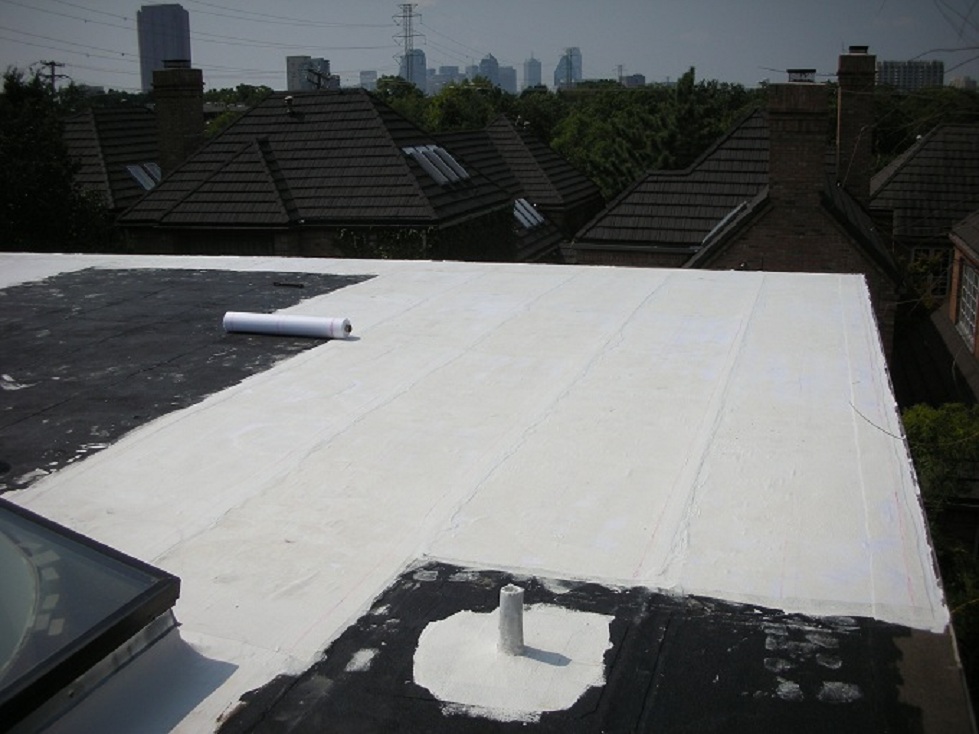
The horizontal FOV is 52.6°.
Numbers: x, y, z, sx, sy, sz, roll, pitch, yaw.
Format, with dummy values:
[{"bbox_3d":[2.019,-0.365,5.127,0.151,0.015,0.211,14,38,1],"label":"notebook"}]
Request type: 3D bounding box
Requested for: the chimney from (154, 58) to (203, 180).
[{"bbox_3d":[-9.095,-7.205,29.000,0.980,3.350,0.980,5,16,18],"label":"chimney"}]

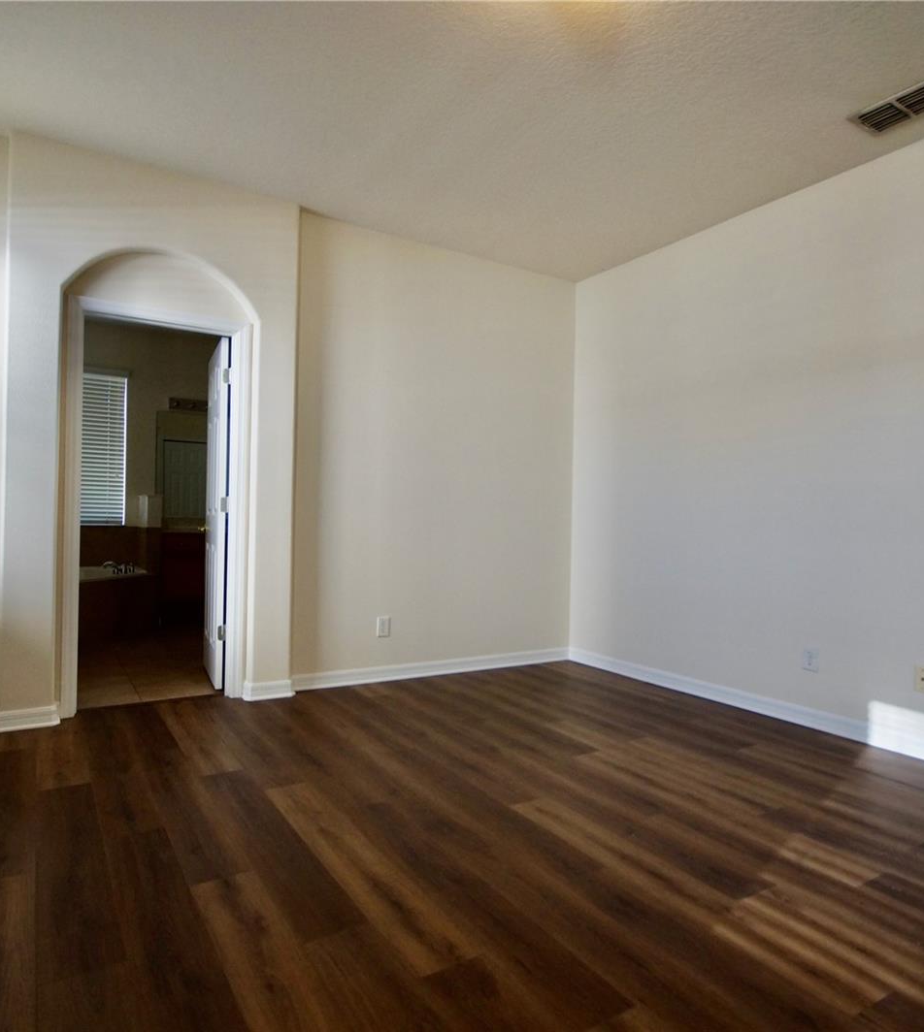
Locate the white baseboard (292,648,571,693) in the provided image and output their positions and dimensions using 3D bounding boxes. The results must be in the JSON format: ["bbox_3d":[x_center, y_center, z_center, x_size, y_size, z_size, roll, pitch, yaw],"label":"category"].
[{"bbox_3d":[-0.104,0.984,4.212,2.009,0.091,0.016,1,0,-29],"label":"white baseboard"}]

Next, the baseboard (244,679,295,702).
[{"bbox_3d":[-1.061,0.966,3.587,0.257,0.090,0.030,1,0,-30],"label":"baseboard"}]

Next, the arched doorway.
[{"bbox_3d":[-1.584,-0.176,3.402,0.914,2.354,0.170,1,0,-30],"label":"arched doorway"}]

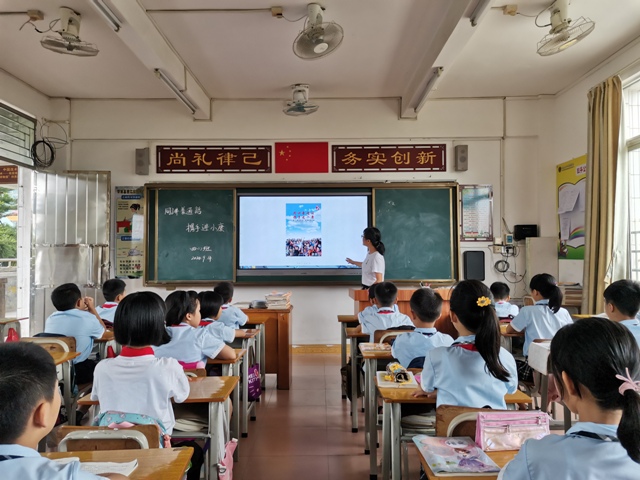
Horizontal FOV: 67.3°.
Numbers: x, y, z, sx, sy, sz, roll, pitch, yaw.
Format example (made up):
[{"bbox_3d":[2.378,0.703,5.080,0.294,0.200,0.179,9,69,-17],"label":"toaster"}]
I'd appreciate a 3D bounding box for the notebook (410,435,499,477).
[{"bbox_3d":[0.395,0.627,1.412,0.185,0.012,0.250,0,-2,-2],"label":"notebook"}]

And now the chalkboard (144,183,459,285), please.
[{"bbox_3d":[-0.234,-0.081,6.257,4.050,1.330,0.100,0,-2,0],"label":"chalkboard"}]

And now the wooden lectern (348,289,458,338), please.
[{"bbox_3d":[0.908,0.966,5.056,1.130,0.920,0.640,0,-2,0],"label":"wooden lectern"}]

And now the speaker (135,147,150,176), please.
[{"bbox_3d":[-2.280,-1.018,6.203,0.135,0.340,0.160,0,-2,0],"label":"speaker"}]

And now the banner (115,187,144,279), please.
[{"bbox_3d":[-2.459,-0.102,6.249,0.425,1.190,0.015,0,-2,0],"label":"banner"}]

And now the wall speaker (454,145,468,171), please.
[{"bbox_3d":[1.830,-1.049,6.266,0.150,0.335,0.140,0,-2,0],"label":"wall speaker"}]

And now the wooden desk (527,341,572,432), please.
[{"bbox_3d":[1.650,0.993,2.831,0.600,0.720,0.420,0,-2,0],"label":"wooden desk"}]

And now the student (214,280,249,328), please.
[{"bbox_3d":[-0.782,0.880,4.001,0.380,1.070,0.550,0,-2,6],"label":"student"}]

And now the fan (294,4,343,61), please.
[{"bbox_3d":[-0.035,-1.730,4.026,0.430,0.410,0.430,-2,-2,33],"label":"fan"}]

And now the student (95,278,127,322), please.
[{"bbox_3d":[-1.700,0.868,4.056,0.390,1.110,0.570,0,-2,5],"label":"student"}]

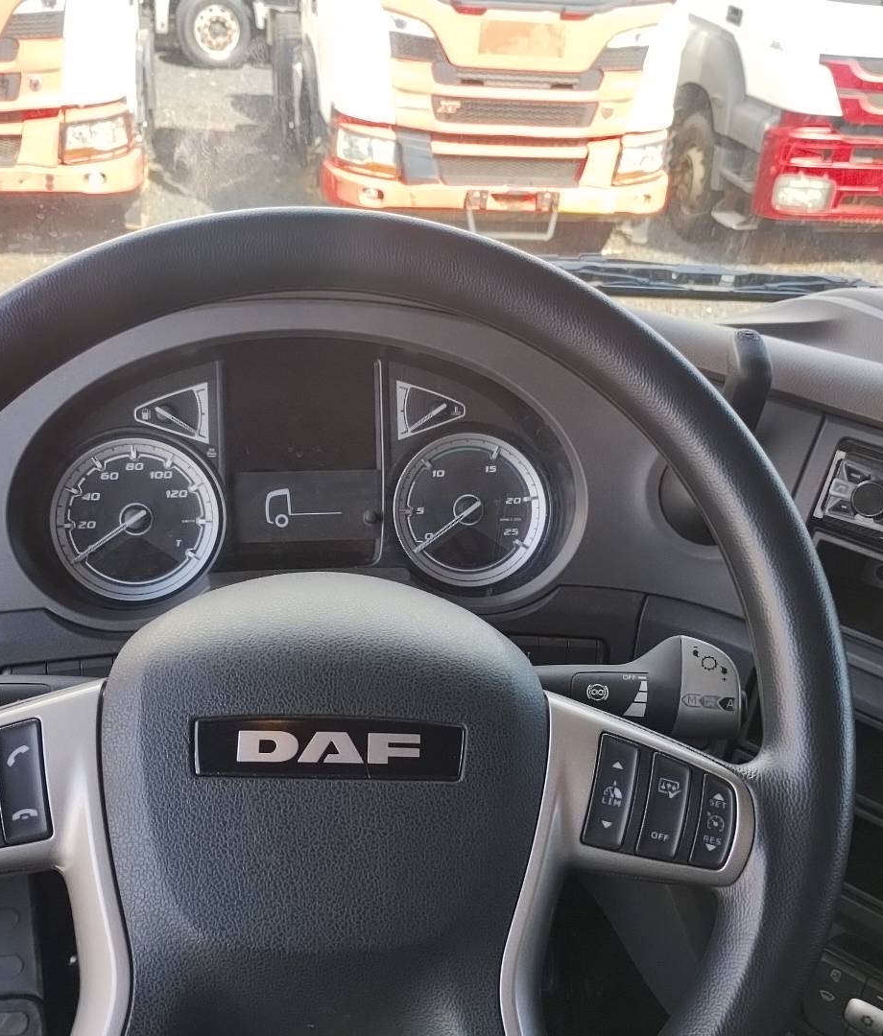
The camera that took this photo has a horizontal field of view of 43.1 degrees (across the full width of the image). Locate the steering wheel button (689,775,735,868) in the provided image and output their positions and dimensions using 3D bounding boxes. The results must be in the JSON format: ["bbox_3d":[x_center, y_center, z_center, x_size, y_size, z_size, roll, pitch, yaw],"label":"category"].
[{"bbox_3d":[0.118,0.133,0.486,0.017,0.008,0.037,16,73,-4],"label":"steering wheel button"}]

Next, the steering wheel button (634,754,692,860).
[{"bbox_3d":[0.095,0.125,0.485,0.016,0.008,0.042,16,73,-4],"label":"steering wheel button"}]

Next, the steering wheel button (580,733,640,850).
[{"bbox_3d":[0.072,0.118,0.483,0.016,0.008,0.046,15,73,-5],"label":"steering wheel button"}]

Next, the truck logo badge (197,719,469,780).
[{"bbox_3d":[-0.044,0.094,0.452,0.109,0.025,0.006,3,-15,-8],"label":"truck logo badge"}]

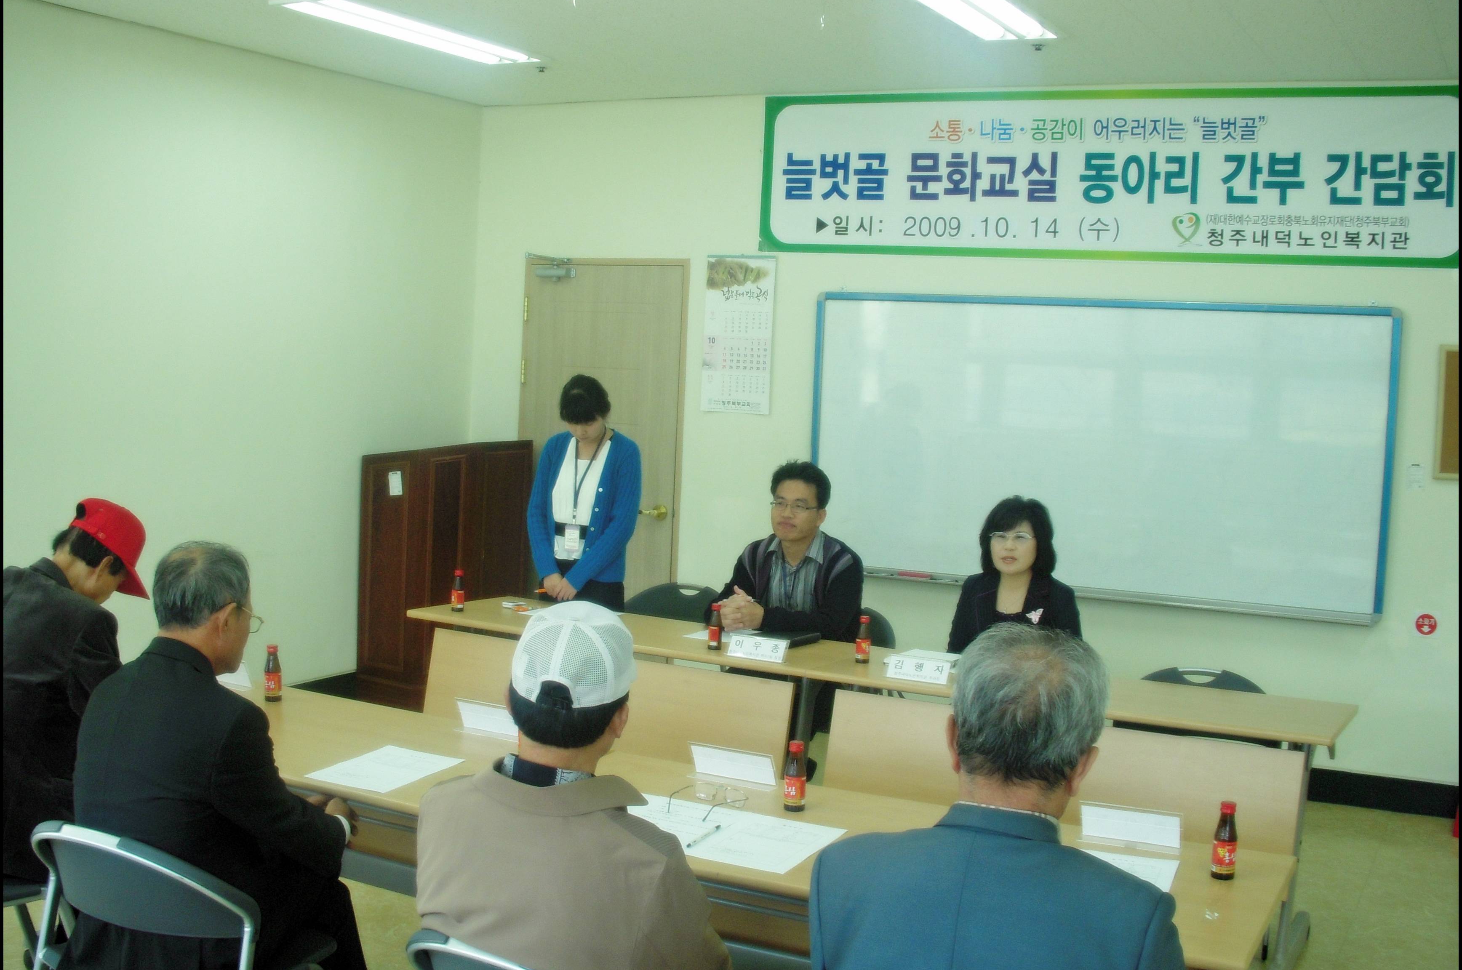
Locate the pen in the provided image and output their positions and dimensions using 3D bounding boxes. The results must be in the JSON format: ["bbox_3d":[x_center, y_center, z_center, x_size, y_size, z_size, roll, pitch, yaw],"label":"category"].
[{"bbox_3d":[-0.051,0.684,3.136,0.011,0.011,0.147,4,6,25],"label":"pen"}]

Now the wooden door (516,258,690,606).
[{"bbox_3d":[-0.604,-0.021,7.457,0.870,2.030,0.080,4,6,25],"label":"wooden door"}]

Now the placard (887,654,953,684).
[{"bbox_3d":[0.546,0.522,4.640,0.198,0.080,0.050,4,6,25],"label":"placard"}]

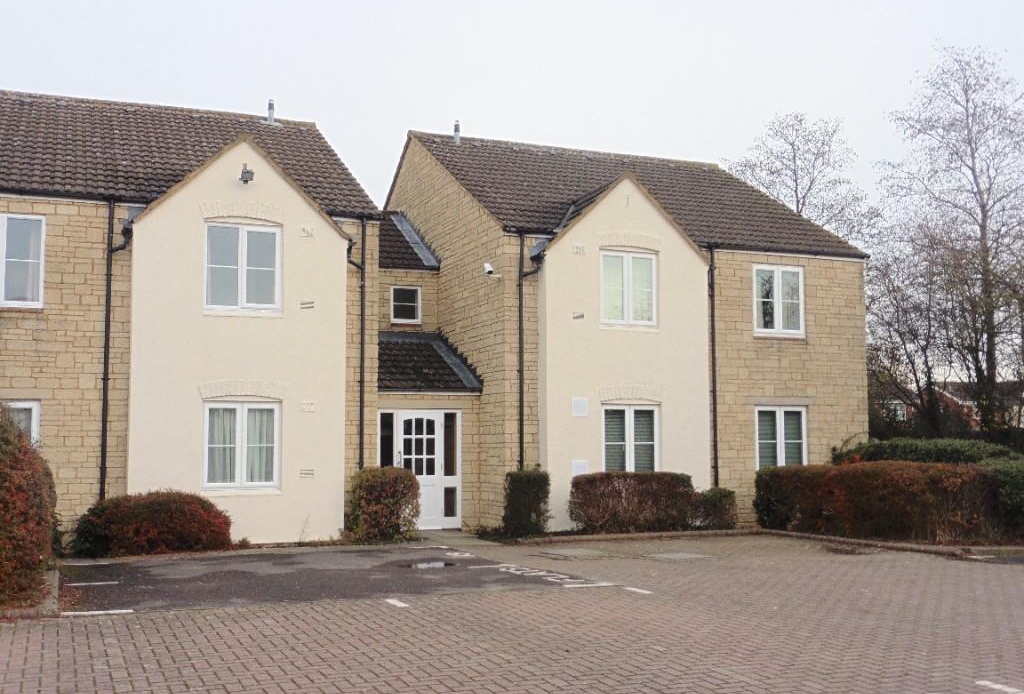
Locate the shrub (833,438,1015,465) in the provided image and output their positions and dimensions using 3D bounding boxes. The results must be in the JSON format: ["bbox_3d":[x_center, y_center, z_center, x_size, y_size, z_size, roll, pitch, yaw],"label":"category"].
[{"bbox_3d":[7.097,2.336,17.462,3.000,1.500,1.300,-2,-5,23],"label":"shrub"}]

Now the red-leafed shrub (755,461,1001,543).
[{"bbox_3d":[5.748,2.414,16.046,3.450,1.120,1.100,-4,-6,41],"label":"red-leafed shrub"}]

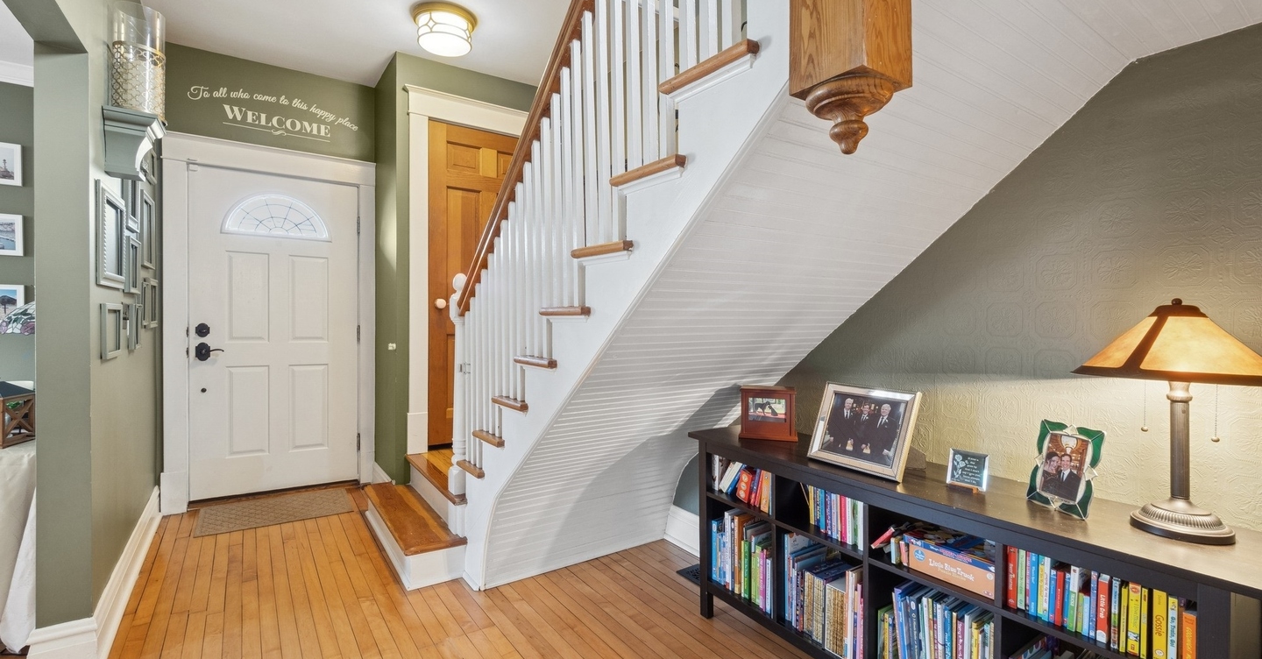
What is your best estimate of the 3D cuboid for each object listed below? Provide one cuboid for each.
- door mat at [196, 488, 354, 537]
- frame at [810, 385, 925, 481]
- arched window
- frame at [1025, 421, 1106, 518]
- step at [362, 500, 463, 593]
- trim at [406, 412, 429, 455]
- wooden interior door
[{"bbox_3d":[-2.084,1.063,3.013,0.745,0.012,0.490,0,0,-32],"label":"door mat"},{"bbox_3d":[0.697,0.298,1.536,0.030,0.250,0.304,23,-11,-28],"label":"frame"},{"bbox_3d":[-2.261,-0.722,3.280,0.580,0.272,0.040,0,0,-32],"label":"arched window"},{"bbox_3d":[1.010,0.322,1.182,0.025,0.197,0.135,14,-3,-13],"label":"frame"},{"bbox_3d":[-1.129,0.988,2.609,0.260,0.170,1.090,0,0,-35],"label":"step"},{"bbox_3d":[-1.305,0.626,3.116,0.120,0.255,0.030,0,0,-32],"label":"trim"},{"bbox_3d":[-0.952,-0.287,3.405,0.760,2.030,0.045,0,0,-32],"label":"wooden interior door"}]

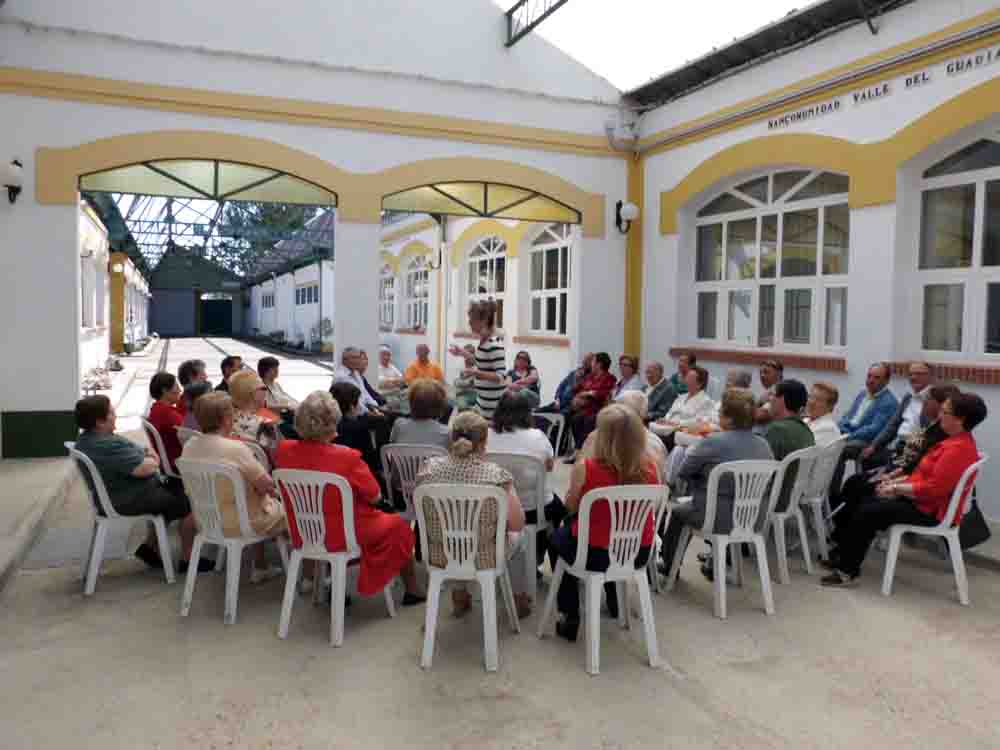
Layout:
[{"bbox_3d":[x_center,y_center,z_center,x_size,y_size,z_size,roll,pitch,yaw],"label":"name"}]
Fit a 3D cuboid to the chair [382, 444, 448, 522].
[{"bbox_3d":[-0.472,0.829,4.753,0.480,0.850,0.500,1,4,8],"label":"chair"}]

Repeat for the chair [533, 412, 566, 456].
[{"bbox_3d":[0.650,0.486,8.745,0.520,0.835,0.470,-1,5,-20],"label":"chair"}]

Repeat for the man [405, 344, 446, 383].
[{"bbox_3d":[-0.960,0.238,9.555,0.540,1.230,0.800,-1,5,-9],"label":"man"}]

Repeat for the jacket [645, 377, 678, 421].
[{"bbox_3d":[1.512,0.326,7.147,0.420,0.560,0.500,-3,6,-40],"label":"jacket"}]

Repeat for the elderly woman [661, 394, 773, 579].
[{"bbox_3d":[1.213,0.680,4.389,0.520,1.210,0.820,-2,5,-26],"label":"elderly woman"}]

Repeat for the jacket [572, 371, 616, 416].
[{"bbox_3d":[1.032,0.240,8.244,0.420,0.570,0.500,-2,5,-28],"label":"jacket"}]

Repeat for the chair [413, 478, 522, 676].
[{"bbox_3d":[-0.169,0.911,3.641,0.480,0.850,0.500,0,4,5],"label":"chair"}]

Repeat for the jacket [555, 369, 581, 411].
[{"bbox_3d":[0.832,0.178,8.761,0.420,0.570,0.500,-1,5,-22],"label":"jacket"}]

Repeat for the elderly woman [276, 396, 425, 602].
[{"bbox_3d":[-0.781,0.689,4.048,0.520,1.230,0.820,3,5,36],"label":"elderly woman"}]

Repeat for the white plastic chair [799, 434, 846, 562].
[{"bbox_3d":[2.150,0.799,5.272,0.500,0.850,0.480,4,6,44],"label":"white plastic chair"}]

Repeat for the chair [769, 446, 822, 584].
[{"bbox_3d":[1.745,0.827,4.795,0.460,0.880,0.550,-3,6,-34],"label":"chair"}]

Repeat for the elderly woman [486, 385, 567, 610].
[{"bbox_3d":[0.159,0.682,4.575,0.500,1.200,0.750,1,5,7],"label":"elderly woman"}]

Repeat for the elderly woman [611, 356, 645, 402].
[{"bbox_3d":[1.259,0.402,7.813,0.500,1.210,0.800,4,6,40],"label":"elderly woman"}]

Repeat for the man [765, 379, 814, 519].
[{"bbox_3d":[1.681,0.625,4.885,0.520,1.180,0.820,-2,5,-31],"label":"man"}]

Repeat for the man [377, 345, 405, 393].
[{"bbox_3d":[-1.431,0.250,9.456,0.520,1.220,0.800,-1,5,-17],"label":"man"}]

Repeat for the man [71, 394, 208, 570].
[{"bbox_3d":[-2.257,0.672,4.709,0.520,1.160,0.800,4,6,44],"label":"man"}]

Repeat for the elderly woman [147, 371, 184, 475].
[{"bbox_3d":[-2.219,0.552,5.490,0.820,1.160,0.500,-2,5,-25],"label":"elderly woman"}]

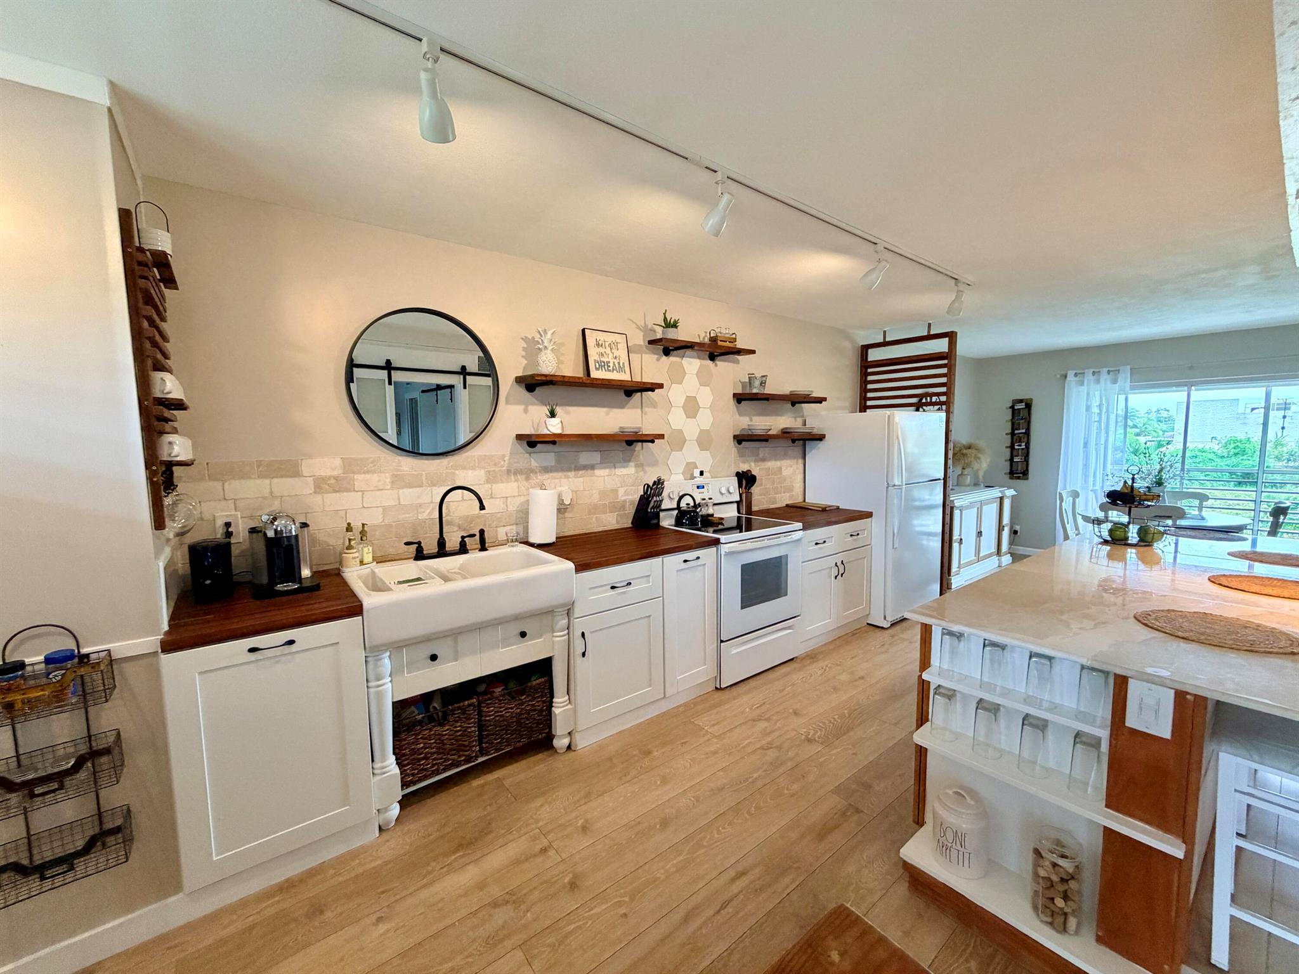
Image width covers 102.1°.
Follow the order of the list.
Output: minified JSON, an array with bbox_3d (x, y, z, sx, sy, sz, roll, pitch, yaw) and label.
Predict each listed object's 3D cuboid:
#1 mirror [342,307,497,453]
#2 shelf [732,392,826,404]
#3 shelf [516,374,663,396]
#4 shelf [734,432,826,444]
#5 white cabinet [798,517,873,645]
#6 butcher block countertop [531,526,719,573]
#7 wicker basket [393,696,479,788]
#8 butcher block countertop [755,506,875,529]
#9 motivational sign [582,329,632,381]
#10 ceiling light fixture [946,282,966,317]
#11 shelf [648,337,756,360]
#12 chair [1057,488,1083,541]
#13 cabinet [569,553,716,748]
[{"bbox_3d":[-1.101,-0.514,2.613,0.722,0.720,0.032,-5,6,-38],"label":"mirror"},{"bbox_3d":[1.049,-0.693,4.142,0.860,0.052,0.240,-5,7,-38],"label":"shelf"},{"bbox_3d":[-0.327,-0.590,3.102,0.880,0.080,0.215,-5,6,-38],"label":"shelf"},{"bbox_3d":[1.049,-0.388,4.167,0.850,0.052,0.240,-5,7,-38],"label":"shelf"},{"bbox_3d":[1.195,0.672,4.098,0.903,0.853,0.635,-5,6,-38],"label":"white cabinet"},{"bbox_3d":[-0.162,0.329,3.003,0.960,0.045,0.670,-5,7,-38],"label":"butcher block countertop"},{"bbox_3d":[-0.980,1.038,2.304,0.330,0.275,0.350,-5,6,-38],"label":"wicker basket"},{"bbox_3d":[1.188,0.217,4.060,0.905,0.045,0.660,-5,7,-38],"label":"butcher block countertop"},{"bbox_3d":[-0.250,-0.795,3.226,0.310,0.312,0.028,-5,-3,-38],"label":"motivational sign"},{"bbox_3d":[1.894,-1.161,3.256,0.110,0.200,0.085,3,6,34],"label":"ceiling light fixture"},{"bbox_3d":[0.384,-0.939,3.654,0.890,0.083,0.190,-5,6,-38],"label":"shelf"},{"bbox_3d":[4.173,0.524,4.863,0.470,0.935,0.530,-4,6,-34],"label":"chair"},{"bbox_3d":[-0.174,0.764,2.983,0.937,0.850,0.661,-5,7,-39],"label":"cabinet"}]

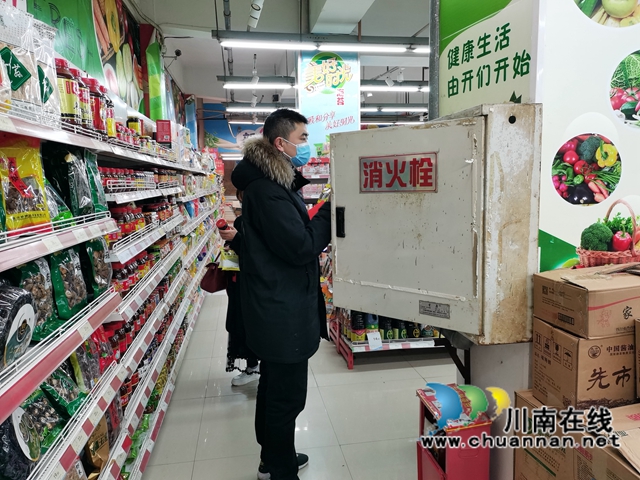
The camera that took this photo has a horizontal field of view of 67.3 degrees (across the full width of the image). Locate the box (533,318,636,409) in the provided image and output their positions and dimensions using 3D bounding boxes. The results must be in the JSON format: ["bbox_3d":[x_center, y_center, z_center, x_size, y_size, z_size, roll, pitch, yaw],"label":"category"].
[{"bbox_3d":[0.847,0.407,1.536,0.235,0.268,0.203,-3,7,-13],"label":"box"}]

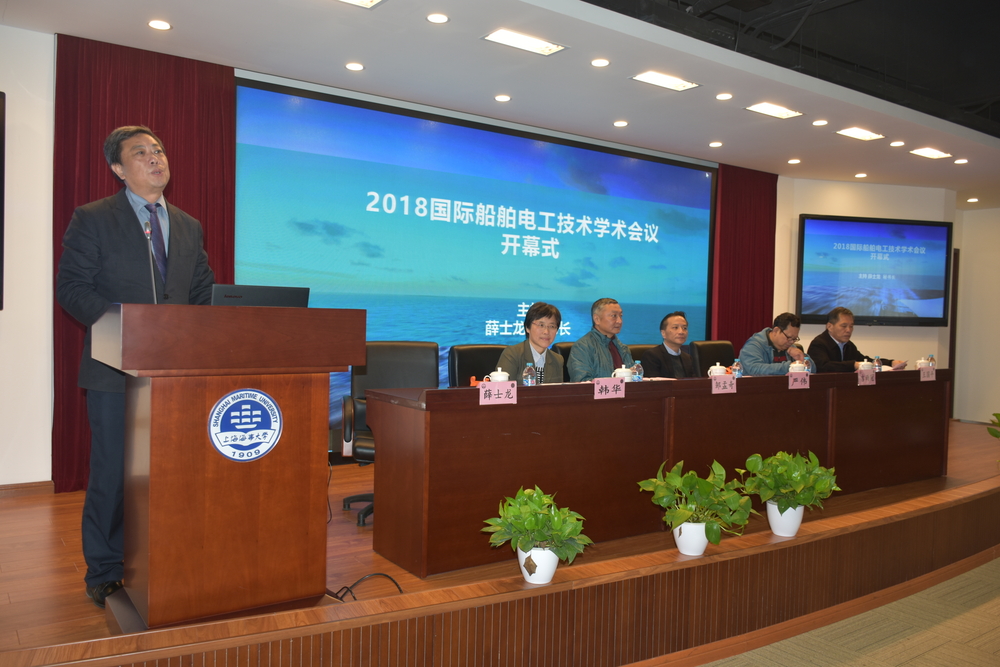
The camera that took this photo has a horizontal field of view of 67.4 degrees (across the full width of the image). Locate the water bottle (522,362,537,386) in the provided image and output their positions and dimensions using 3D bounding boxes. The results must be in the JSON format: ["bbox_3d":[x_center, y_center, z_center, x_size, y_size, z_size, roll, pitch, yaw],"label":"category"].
[{"bbox_3d":[0.136,0.213,3.482,0.061,0.150,0.061,1,1,0],"label":"water bottle"}]

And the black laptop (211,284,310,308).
[{"bbox_3d":[-0.973,-0.074,3.012,0.380,0.240,0.240,0,1,-33],"label":"black laptop"}]

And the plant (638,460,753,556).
[{"bbox_3d":[0.848,0.761,3.270,0.470,0.415,0.450,1,1,0],"label":"plant"}]

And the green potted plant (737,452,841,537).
[{"bbox_3d":[1.516,0.842,3.968,0.480,0.435,0.450,0,1,-33],"label":"green potted plant"}]

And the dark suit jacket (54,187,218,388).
[{"bbox_3d":[-1.375,-0.165,2.838,0.580,0.750,0.370,0,2,-37],"label":"dark suit jacket"}]

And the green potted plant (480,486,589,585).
[{"bbox_3d":[0.163,0.846,3.175,0.440,0.400,0.430,1,1,0],"label":"green potted plant"}]

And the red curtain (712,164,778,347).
[{"bbox_3d":[2.479,-0.353,7.575,0.989,2.612,0.160,0,2,-34],"label":"red curtain"}]

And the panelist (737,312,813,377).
[{"bbox_3d":[2.031,0.450,5.280,0.570,1.190,0.780,0,1,-41],"label":"panelist"}]

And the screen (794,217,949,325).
[{"bbox_3d":[4.280,-0.700,8.600,1.997,1.215,0.100,1,1,-12],"label":"screen"}]

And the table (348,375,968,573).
[{"bbox_3d":[1.293,0.616,4.447,4.246,0.769,0.586,0,2,-34],"label":"table"}]

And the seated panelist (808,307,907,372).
[{"bbox_3d":[2.550,0.403,5.636,0.570,1.190,0.720,0,2,-34],"label":"seated panelist"}]

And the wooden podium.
[{"bbox_3d":[-0.964,0.448,2.688,0.779,1.088,0.602,0,2,-34],"label":"wooden podium"}]

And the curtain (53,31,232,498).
[{"bbox_3d":[-2.255,-0.407,4.817,1.034,2.750,0.130,0,1,-33],"label":"curtain"}]

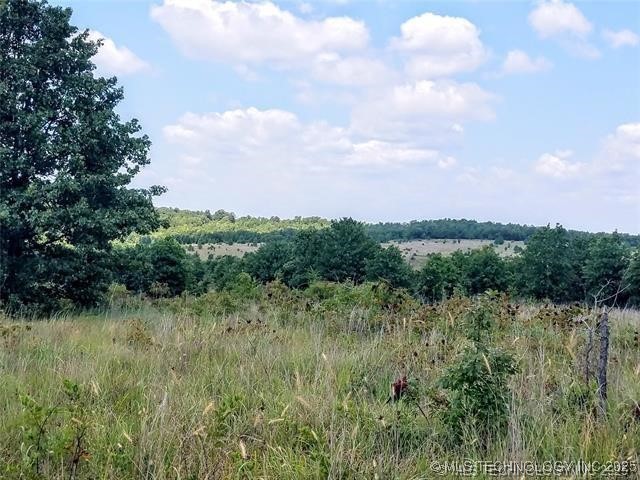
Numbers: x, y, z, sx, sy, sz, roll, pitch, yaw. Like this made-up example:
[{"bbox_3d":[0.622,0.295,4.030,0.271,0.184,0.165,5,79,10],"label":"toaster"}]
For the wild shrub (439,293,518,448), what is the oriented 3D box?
[{"bbox_3d":[1.540,1.280,4.680,0.740,1.500,0.700,0,0,0],"label":"wild shrub"}]

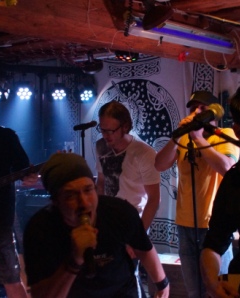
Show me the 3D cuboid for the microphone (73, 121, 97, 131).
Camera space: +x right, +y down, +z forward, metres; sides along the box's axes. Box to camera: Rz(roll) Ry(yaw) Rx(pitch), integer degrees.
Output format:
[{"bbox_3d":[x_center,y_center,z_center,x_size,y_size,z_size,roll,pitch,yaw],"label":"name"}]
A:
[{"bbox_3d":[-0.217,-0.143,3.200,0.165,0.045,0.045,-14,9,-24],"label":"microphone"}]

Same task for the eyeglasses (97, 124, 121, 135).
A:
[{"bbox_3d":[-0.053,-0.117,3.050,0.140,0.045,0.140,2,24,36],"label":"eyeglasses"}]

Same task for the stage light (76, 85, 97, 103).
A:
[{"bbox_3d":[-0.334,-0.553,5.200,0.170,0.165,0.130,-2,29,-19],"label":"stage light"}]

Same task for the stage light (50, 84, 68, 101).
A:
[{"bbox_3d":[-0.597,-0.557,5.150,0.165,0.155,0.130,0,30,0],"label":"stage light"}]

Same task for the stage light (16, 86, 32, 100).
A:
[{"bbox_3d":[-0.923,-0.537,5.050,0.155,0.150,0.125,0,30,4],"label":"stage light"}]

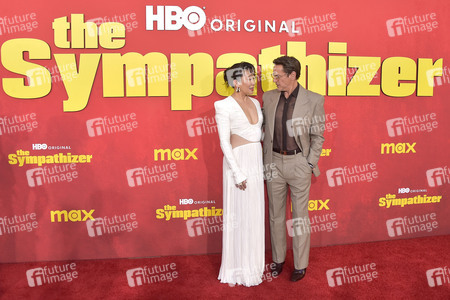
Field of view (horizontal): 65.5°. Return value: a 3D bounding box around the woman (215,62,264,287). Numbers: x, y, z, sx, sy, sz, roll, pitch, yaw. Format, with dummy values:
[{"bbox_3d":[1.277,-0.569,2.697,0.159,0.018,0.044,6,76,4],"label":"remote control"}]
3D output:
[{"bbox_3d":[0.115,0.190,2.750,0.440,1.700,0.350,-6,8,-40],"label":"woman"}]

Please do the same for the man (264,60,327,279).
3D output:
[{"bbox_3d":[0.530,0.156,2.790,0.540,1.760,0.360,3,7,28],"label":"man"}]

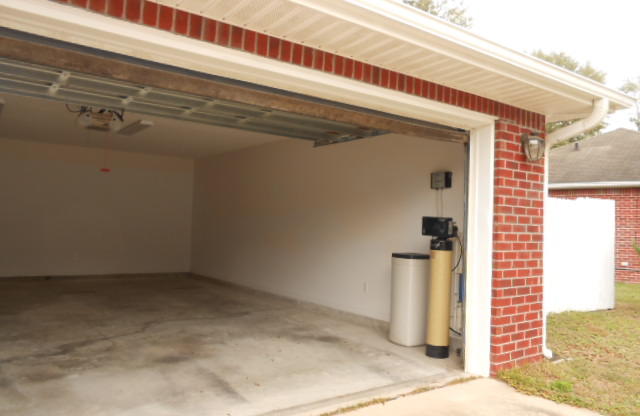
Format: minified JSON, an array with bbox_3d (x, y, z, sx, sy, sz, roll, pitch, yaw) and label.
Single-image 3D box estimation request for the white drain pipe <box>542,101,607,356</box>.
[{"bbox_3d":[2.308,0.243,4.428,0.270,2.400,0.700,3,-3,-36],"label":"white drain pipe"}]

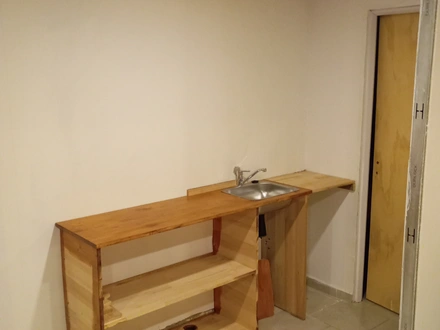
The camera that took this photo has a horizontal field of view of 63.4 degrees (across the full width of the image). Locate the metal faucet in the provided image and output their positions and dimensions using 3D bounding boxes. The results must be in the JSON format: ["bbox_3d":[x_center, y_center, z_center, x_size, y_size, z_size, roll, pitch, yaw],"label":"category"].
[{"bbox_3d":[0.196,0.081,2.309,0.255,0.132,0.052,6,10,41],"label":"metal faucet"}]

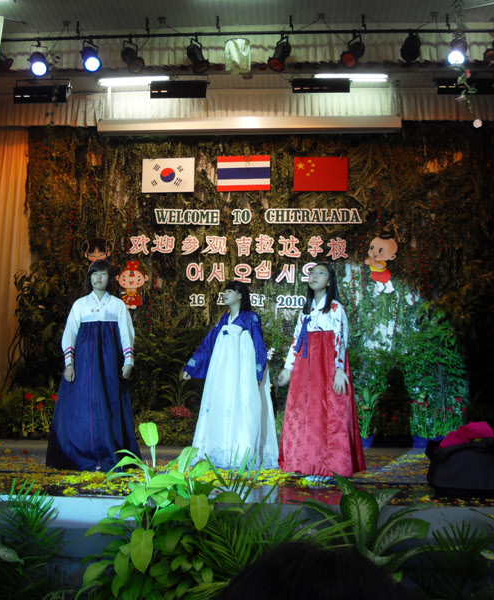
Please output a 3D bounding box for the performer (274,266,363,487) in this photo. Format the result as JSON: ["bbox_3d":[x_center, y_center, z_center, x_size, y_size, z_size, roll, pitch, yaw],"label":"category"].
[{"bbox_3d":[0.559,0.502,4.800,0.620,1.580,0.580,-4,-10,24],"label":"performer"}]

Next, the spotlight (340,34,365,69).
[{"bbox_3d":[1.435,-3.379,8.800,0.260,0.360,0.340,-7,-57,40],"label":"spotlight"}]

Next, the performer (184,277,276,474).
[{"bbox_3d":[-0.112,0.632,5.350,0.720,1.550,0.620,-5,-12,28],"label":"performer"}]

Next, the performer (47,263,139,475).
[{"bbox_3d":[-1.205,0.471,5.048,0.720,1.620,0.620,2,-9,-8],"label":"performer"}]

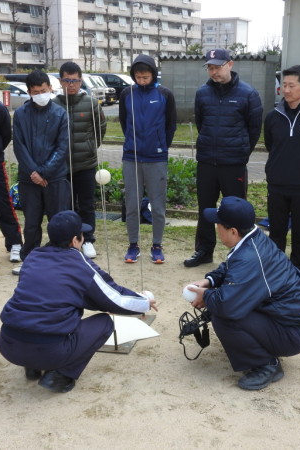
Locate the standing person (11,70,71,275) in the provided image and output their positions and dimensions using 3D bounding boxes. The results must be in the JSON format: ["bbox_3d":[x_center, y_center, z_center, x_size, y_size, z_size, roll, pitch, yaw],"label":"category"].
[{"bbox_3d":[-0.916,-0.414,4.911,0.500,1.621,0.380,-2,14,-10],"label":"standing person"}]

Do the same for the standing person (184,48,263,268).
[{"bbox_3d":[0.625,-0.521,4.880,0.550,1.750,0.380,9,16,31],"label":"standing person"}]

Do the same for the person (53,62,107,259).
[{"bbox_3d":[-0.683,-0.551,5.330,0.600,1.694,0.380,-2,14,-8],"label":"person"}]

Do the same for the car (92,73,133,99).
[{"bbox_3d":[-2.060,-8.795,39.031,4.750,1.880,1.780,7,15,26],"label":"car"}]

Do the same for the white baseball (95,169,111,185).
[{"bbox_3d":[-0.292,-0.299,3.745,0.097,0.097,0.097,1,13,0],"label":"white baseball"}]

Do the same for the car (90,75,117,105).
[{"bbox_3d":[-3.777,-8.259,37.174,3.400,1.740,1.480,7,15,26],"label":"car"}]

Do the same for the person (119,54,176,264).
[{"bbox_3d":[-0.025,-0.537,5.052,0.480,1.690,0.340,1,13,4],"label":"person"}]

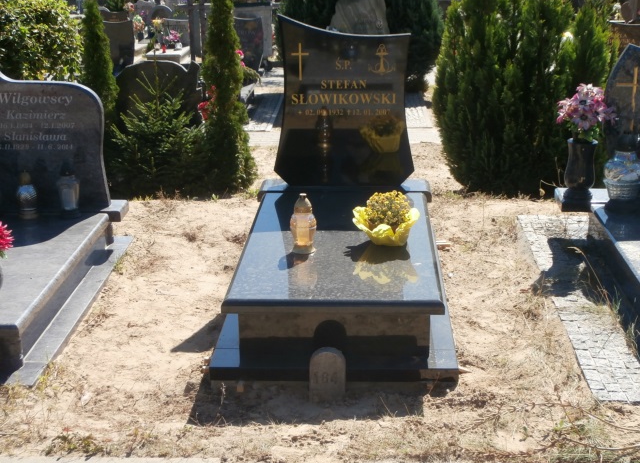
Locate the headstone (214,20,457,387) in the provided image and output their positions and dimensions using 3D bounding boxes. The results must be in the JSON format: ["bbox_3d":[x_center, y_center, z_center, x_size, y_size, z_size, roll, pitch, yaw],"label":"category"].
[{"bbox_3d":[0.084,-0.249,4.459,0.891,1.170,1.778,0,18,3],"label":"headstone"}]

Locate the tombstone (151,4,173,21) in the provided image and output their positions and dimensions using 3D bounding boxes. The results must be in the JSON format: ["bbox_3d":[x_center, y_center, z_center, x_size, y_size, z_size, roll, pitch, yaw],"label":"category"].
[{"bbox_3d":[-3.811,-5.109,25.678,0.532,0.800,0.120,0,18,3],"label":"tombstone"}]

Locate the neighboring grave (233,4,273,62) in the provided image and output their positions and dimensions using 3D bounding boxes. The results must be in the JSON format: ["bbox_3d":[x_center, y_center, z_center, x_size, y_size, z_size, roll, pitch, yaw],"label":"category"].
[{"bbox_3d":[-1.108,-3.155,16.705,0.740,0.880,0.150,0,18,3],"label":"neighboring grave"}]

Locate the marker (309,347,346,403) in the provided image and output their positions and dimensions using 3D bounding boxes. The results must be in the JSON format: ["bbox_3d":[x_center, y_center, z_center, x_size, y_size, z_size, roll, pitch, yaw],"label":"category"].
[{"bbox_3d":[0.028,0.506,3.727,0.128,0.193,0.048,0,18,3],"label":"marker"}]

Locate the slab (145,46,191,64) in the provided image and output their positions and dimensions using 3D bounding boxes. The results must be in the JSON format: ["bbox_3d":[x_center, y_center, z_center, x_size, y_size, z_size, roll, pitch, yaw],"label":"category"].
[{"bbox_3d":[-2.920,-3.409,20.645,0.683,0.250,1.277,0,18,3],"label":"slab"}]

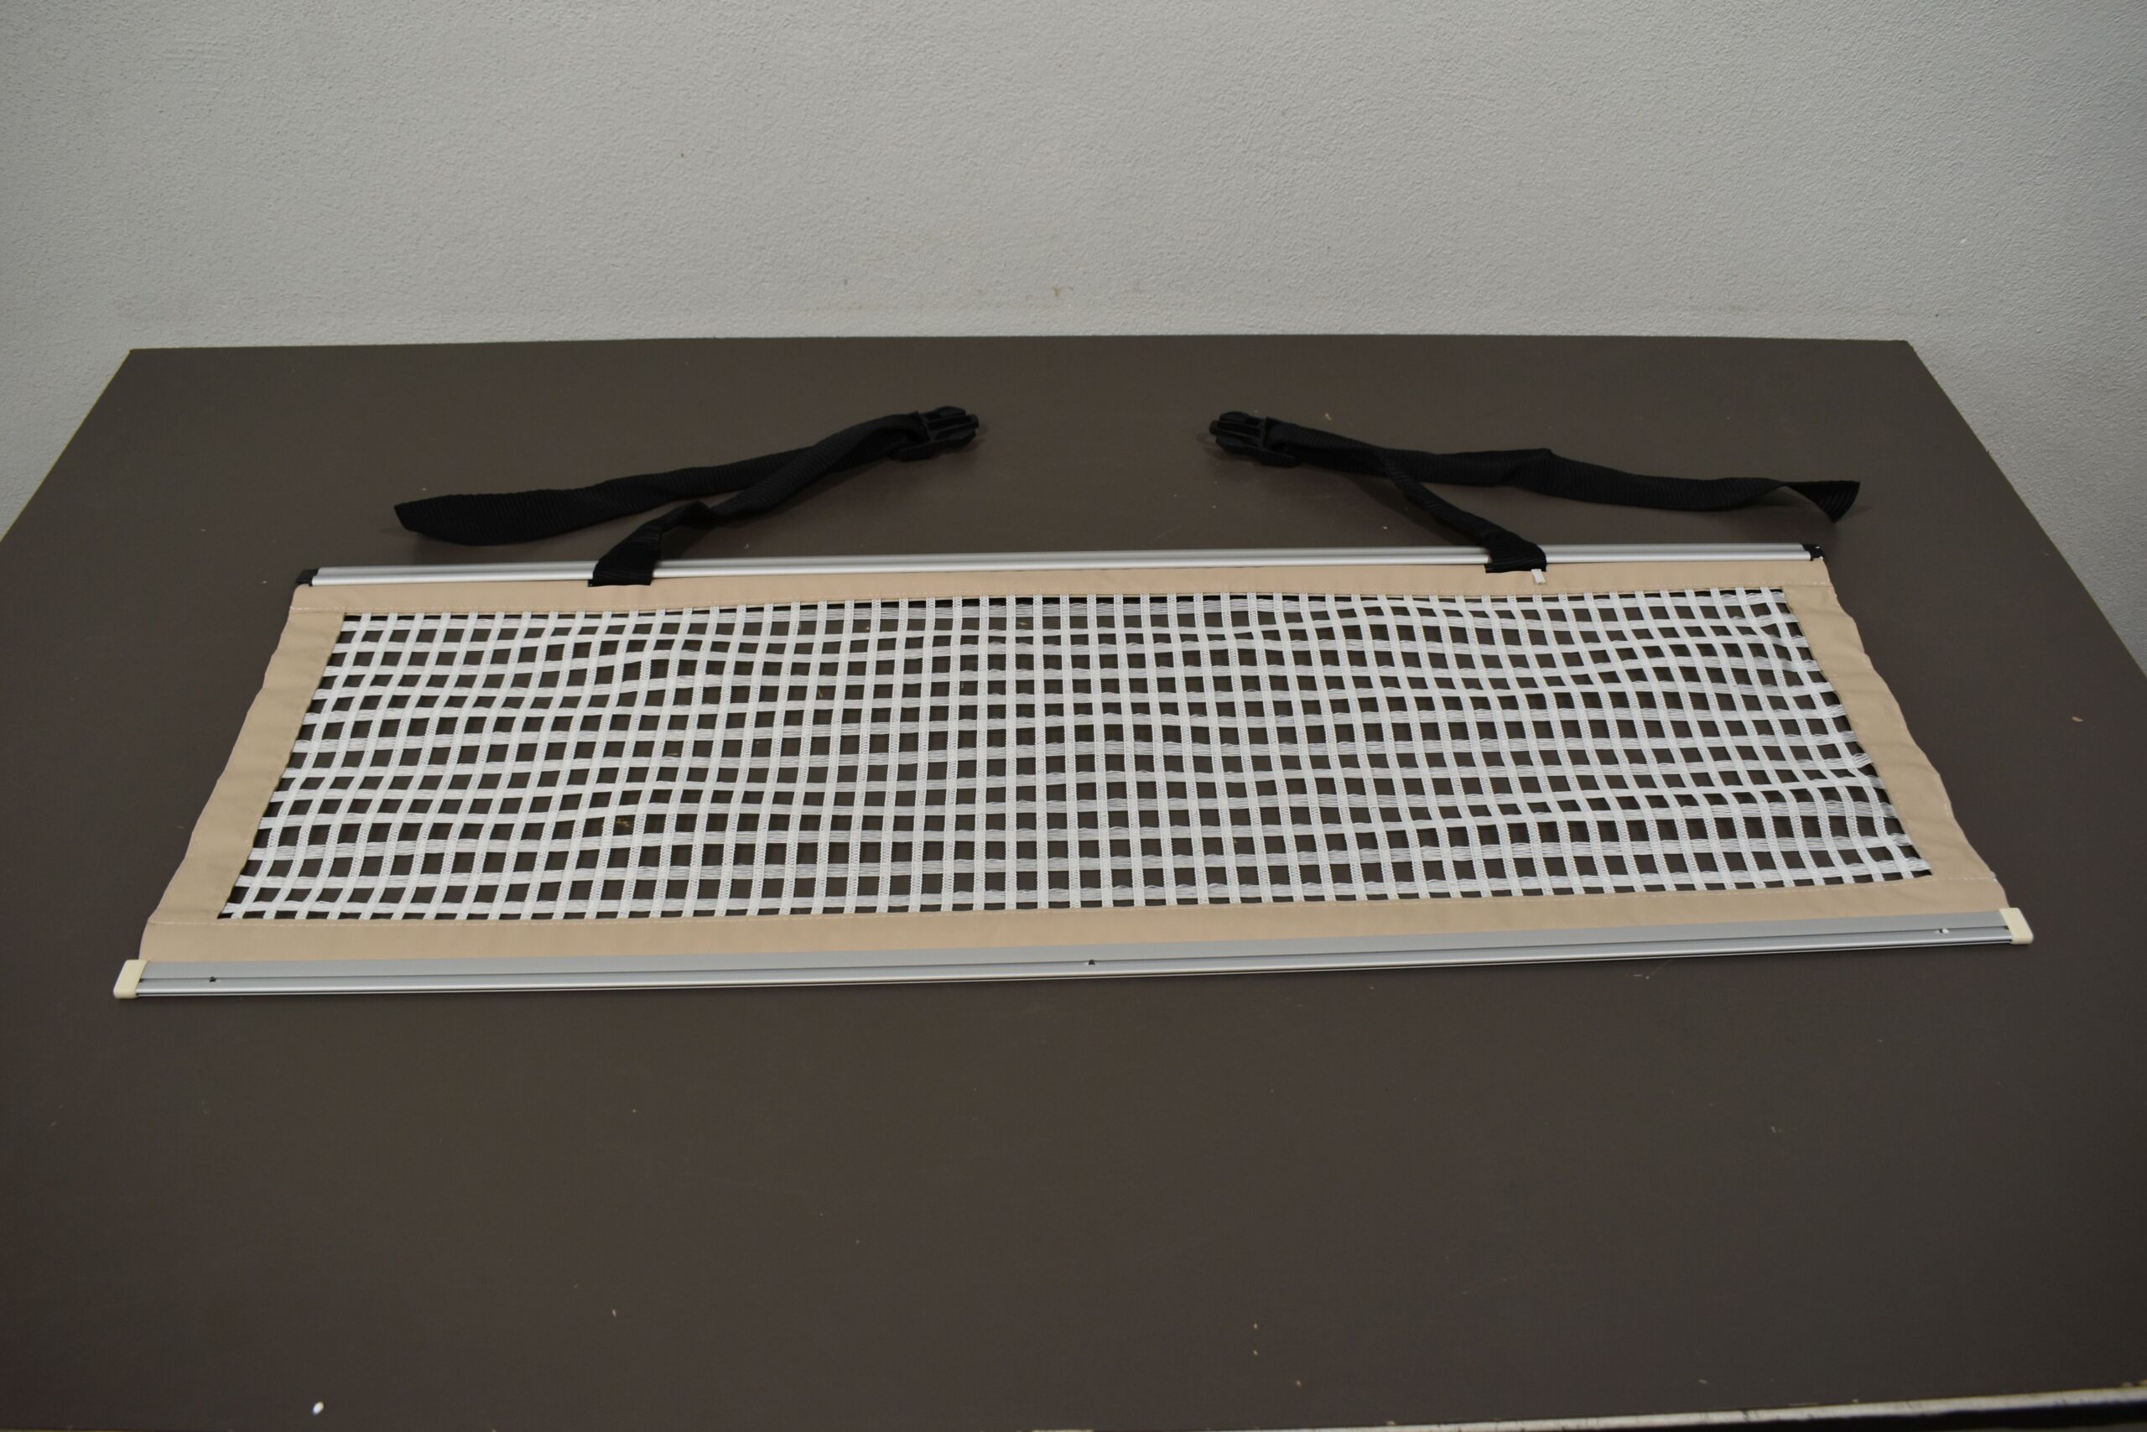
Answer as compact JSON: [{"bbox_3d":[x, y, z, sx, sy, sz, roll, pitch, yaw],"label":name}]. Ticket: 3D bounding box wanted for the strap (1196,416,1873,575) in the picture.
[{"bbox_3d":[0.326,-0.154,1.169,0.475,0.037,0.139,10,47,8],"label":"strap"}]

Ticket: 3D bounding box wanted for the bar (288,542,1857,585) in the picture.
[{"bbox_3d":[0.003,-0.107,1.133,1.080,0.011,0.015,-1,46,-3],"label":"bar"}]

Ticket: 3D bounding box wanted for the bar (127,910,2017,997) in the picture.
[{"bbox_3d":[0.016,0.132,0.906,1.080,0.009,0.021,-1,46,-3],"label":"bar"}]

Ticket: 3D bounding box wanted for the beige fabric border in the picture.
[{"bbox_3d":[0.008,0.008,1.022,1.076,0.012,0.319,-1,46,-3],"label":"beige fabric border"}]

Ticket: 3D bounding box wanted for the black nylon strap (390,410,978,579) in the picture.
[{"bbox_3d":[-0.258,-0.153,1.151,0.420,0.037,0.128,-15,49,-16],"label":"black nylon strap"}]

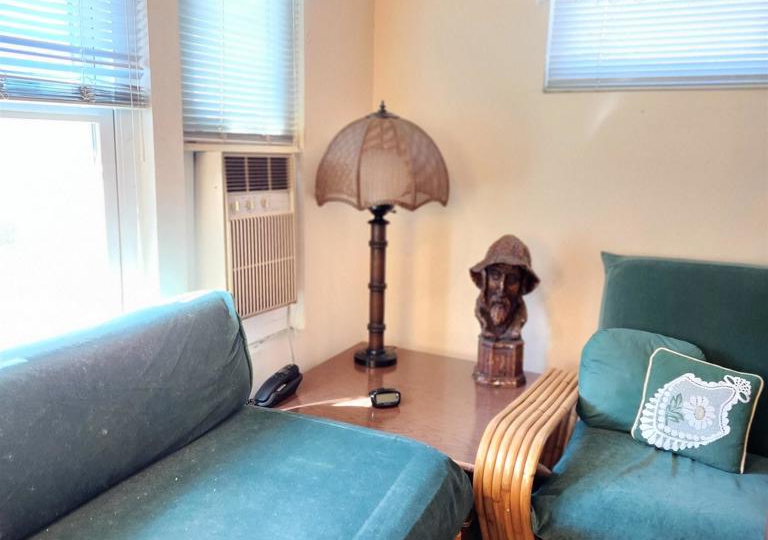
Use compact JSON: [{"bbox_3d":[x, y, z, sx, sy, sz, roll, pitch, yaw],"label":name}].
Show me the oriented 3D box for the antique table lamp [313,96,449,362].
[{"bbox_3d":[-0.021,-0.133,2.586,0.492,0.987,0.492,1,10,0],"label":"antique table lamp"}]

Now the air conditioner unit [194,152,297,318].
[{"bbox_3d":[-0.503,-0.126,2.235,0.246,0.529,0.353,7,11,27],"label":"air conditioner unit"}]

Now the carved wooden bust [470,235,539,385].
[{"bbox_3d":[0.437,0.136,2.437,0.234,0.533,0.205,5,11,20],"label":"carved wooden bust"}]

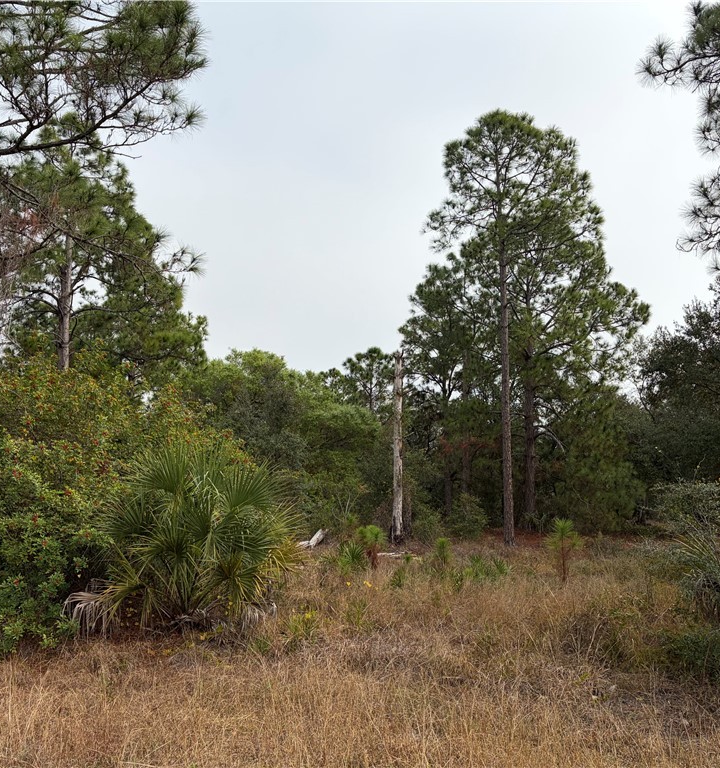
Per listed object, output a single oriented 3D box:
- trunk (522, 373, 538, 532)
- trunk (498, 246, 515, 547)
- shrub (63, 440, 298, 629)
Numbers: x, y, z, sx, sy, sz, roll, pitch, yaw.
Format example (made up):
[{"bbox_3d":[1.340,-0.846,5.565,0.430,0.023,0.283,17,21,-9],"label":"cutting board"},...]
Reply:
[{"bbox_3d":[4.934,1.951,22.228,0.330,4.609,0.330,0,-7,0],"label":"trunk"},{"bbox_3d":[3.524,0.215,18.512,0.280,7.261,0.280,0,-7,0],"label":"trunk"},{"bbox_3d":[-1.942,1.687,8.558,2.604,2.046,2.300,0,-7,0],"label":"shrub"}]

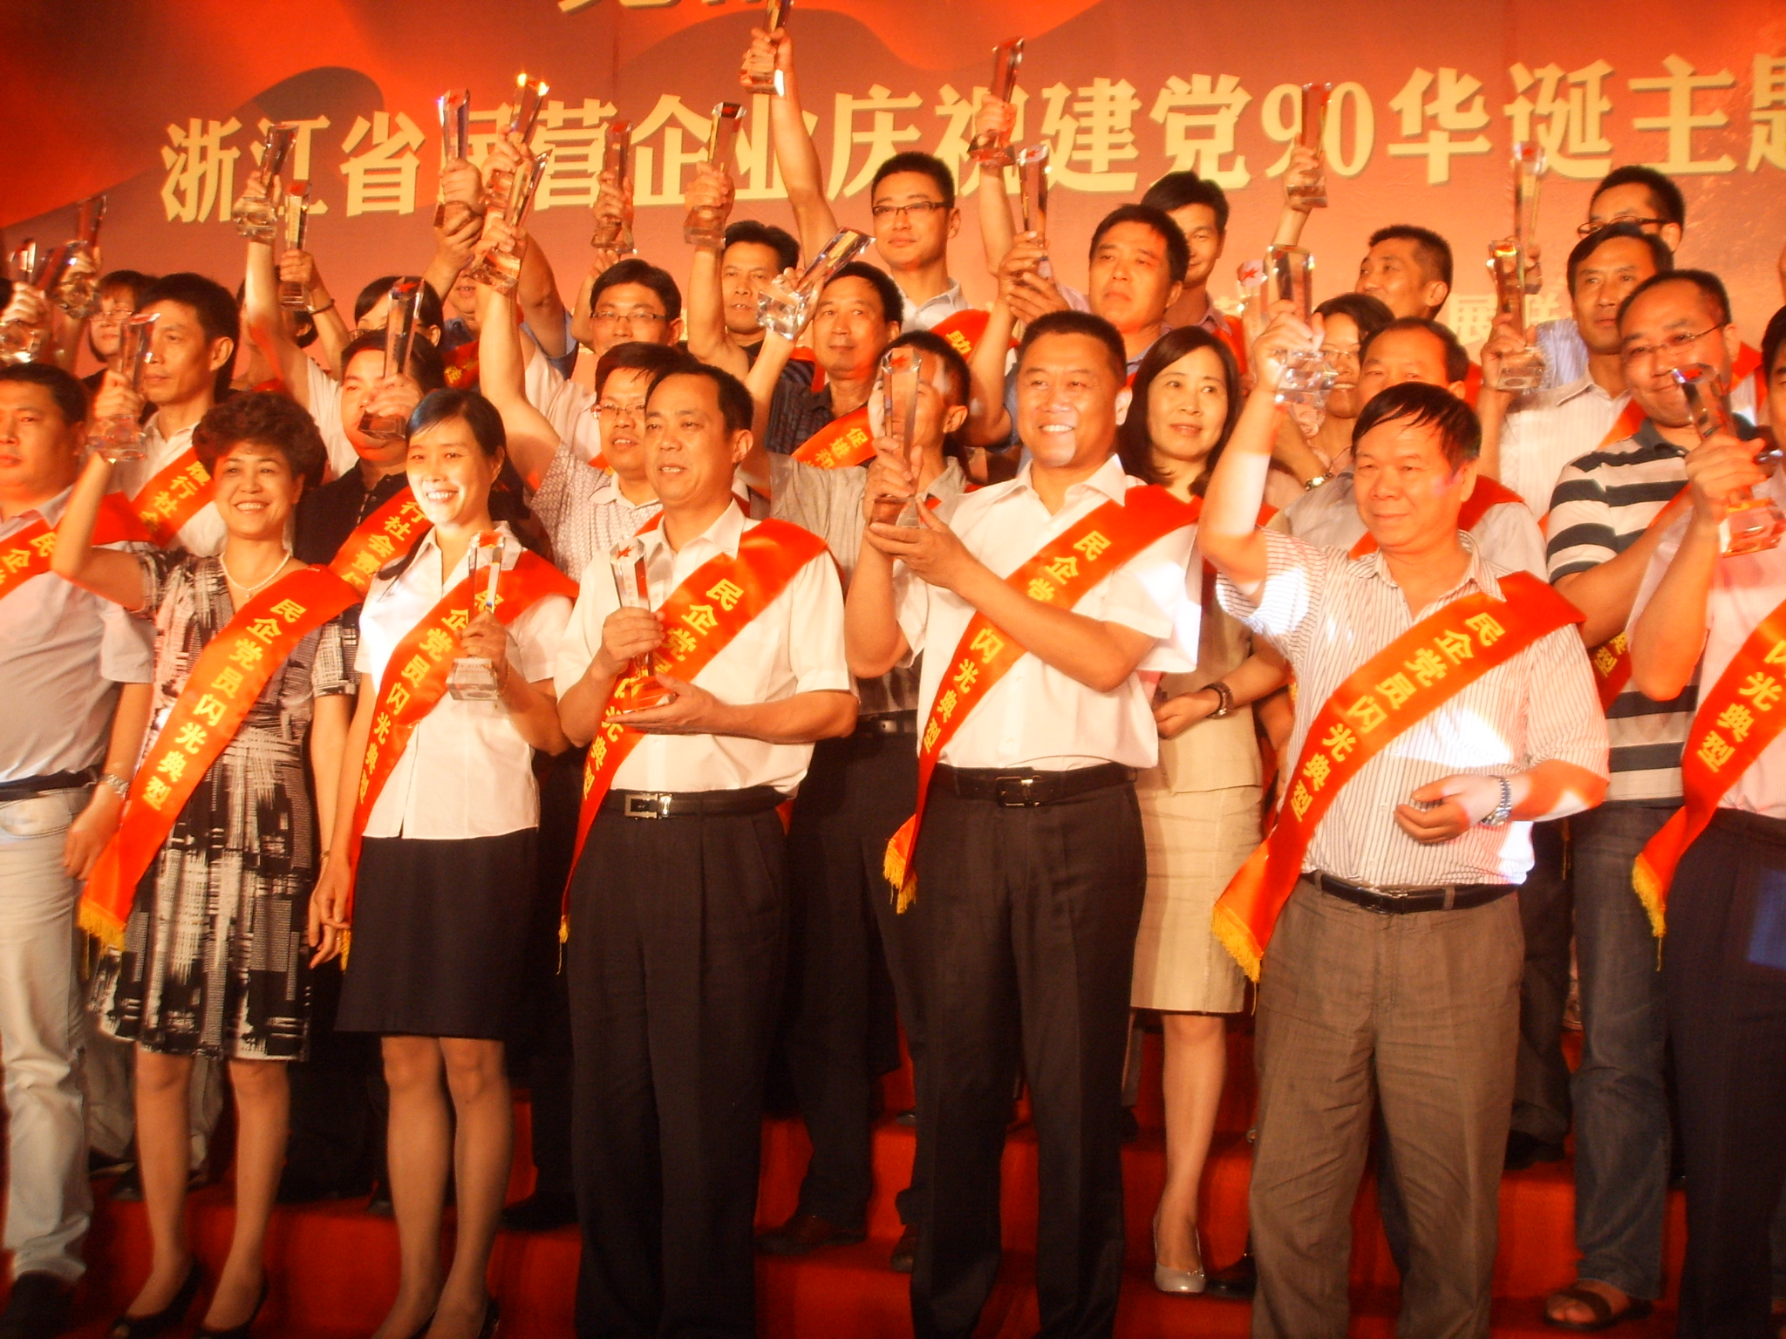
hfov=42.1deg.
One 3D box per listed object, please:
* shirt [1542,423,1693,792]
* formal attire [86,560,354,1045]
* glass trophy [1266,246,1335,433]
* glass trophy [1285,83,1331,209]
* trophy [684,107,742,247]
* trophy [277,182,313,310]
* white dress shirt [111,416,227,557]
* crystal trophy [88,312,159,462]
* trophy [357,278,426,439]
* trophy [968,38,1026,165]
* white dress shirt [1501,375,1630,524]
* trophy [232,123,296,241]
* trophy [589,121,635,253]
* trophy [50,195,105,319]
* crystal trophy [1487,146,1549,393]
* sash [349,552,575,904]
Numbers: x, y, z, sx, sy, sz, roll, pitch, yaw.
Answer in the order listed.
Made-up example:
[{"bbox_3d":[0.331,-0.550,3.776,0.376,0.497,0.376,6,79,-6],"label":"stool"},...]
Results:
[{"bbox_3d":[1.291,-0.098,3.820,0.460,0.640,0.280,2,-2,15],"label":"shirt"},{"bbox_3d":[-1.181,0.241,4.080,0.420,0.860,0.280,2,-2,9],"label":"formal attire"},{"bbox_3d":[0.613,-0.510,3.500,0.075,0.265,0.072,-2,-14,0],"label":"glass trophy"},{"bbox_3d":[0.869,-1.093,4.850,0.075,0.250,0.065,4,-3,6],"label":"glass trophy"},{"bbox_3d":[-0.340,-0.936,4.400,0.078,0.260,0.068,11,-3,-6],"label":"trophy"},{"bbox_3d":[-1.288,-0.909,5.000,0.075,0.265,0.072,5,8,10],"label":"trophy"},{"bbox_3d":[-1.320,-0.194,4.380,0.440,0.580,0.260,1,-3,19],"label":"white dress shirt"},{"bbox_3d":[-1.343,-0.492,4.060,0.075,0.265,0.072,0,-8,21],"label":"crystal trophy"},{"bbox_3d":[-0.905,-0.562,4.200,0.075,0.265,0.072,9,-2,11],"label":"trophy"},{"bbox_3d":[0.215,-1.159,4.750,0.080,0.250,0.070,8,-3,6],"label":"trophy"},{"bbox_3d":[1.271,-0.241,4.120,0.460,0.600,0.270,1,-3,11],"label":"white dress shirt"},{"bbox_3d":[-1.337,-1.037,4.950,0.075,0.265,0.072,8,-12,11],"label":"trophy"},{"bbox_3d":[-0.575,-0.988,4.750,0.075,0.250,0.065,3,-3,9],"label":"trophy"},{"bbox_3d":[-1.750,-0.885,5.000,0.075,0.265,0.072,2,-10,18],"label":"trophy"},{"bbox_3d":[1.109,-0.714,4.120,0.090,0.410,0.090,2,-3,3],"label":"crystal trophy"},{"bbox_3d":[-0.724,0.101,3.880,0.360,0.630,0.250,1,-3,14],"label":"sash"}]

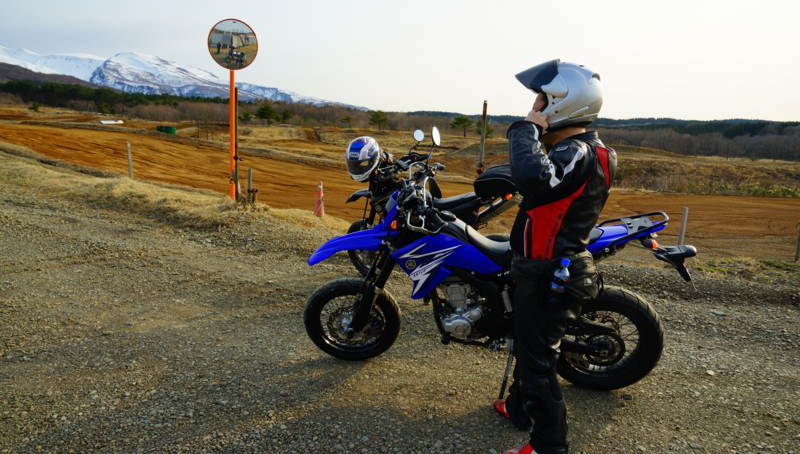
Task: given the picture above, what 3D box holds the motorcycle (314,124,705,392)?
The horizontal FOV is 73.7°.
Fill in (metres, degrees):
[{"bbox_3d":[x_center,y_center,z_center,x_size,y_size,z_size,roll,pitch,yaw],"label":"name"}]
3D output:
[{"bbox_3d":[0.464,0.237,2.955,2.100,1.360,0.850,4,15,13],"label":"motorcycle"}]

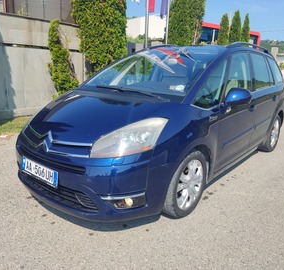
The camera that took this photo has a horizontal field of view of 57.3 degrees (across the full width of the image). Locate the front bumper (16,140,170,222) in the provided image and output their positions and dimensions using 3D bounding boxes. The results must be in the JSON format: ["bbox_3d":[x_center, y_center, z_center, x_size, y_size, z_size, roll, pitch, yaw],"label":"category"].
[{"bbox_3d":[-0.646,0.250,2.211,1.760,0.540,0.560,13,18,38],"label":"front bumper"}]

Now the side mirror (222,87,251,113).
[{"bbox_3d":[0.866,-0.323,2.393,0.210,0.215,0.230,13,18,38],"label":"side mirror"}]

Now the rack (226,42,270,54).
[{"bbox_3d":[1.489,-1.184,3.534,0.060,0.110,1.720,13,18,38],"label":"rack"}]

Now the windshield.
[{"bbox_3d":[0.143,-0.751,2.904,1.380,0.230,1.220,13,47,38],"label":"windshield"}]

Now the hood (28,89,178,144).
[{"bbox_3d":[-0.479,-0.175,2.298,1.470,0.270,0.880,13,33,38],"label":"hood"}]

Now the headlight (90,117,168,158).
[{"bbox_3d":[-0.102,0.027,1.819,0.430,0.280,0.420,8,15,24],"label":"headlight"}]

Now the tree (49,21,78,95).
[{"bbox_3d":[-2.134,-1.849,7.129,0.680,2.560,0.760,13,18,38],"label":"tree"}]

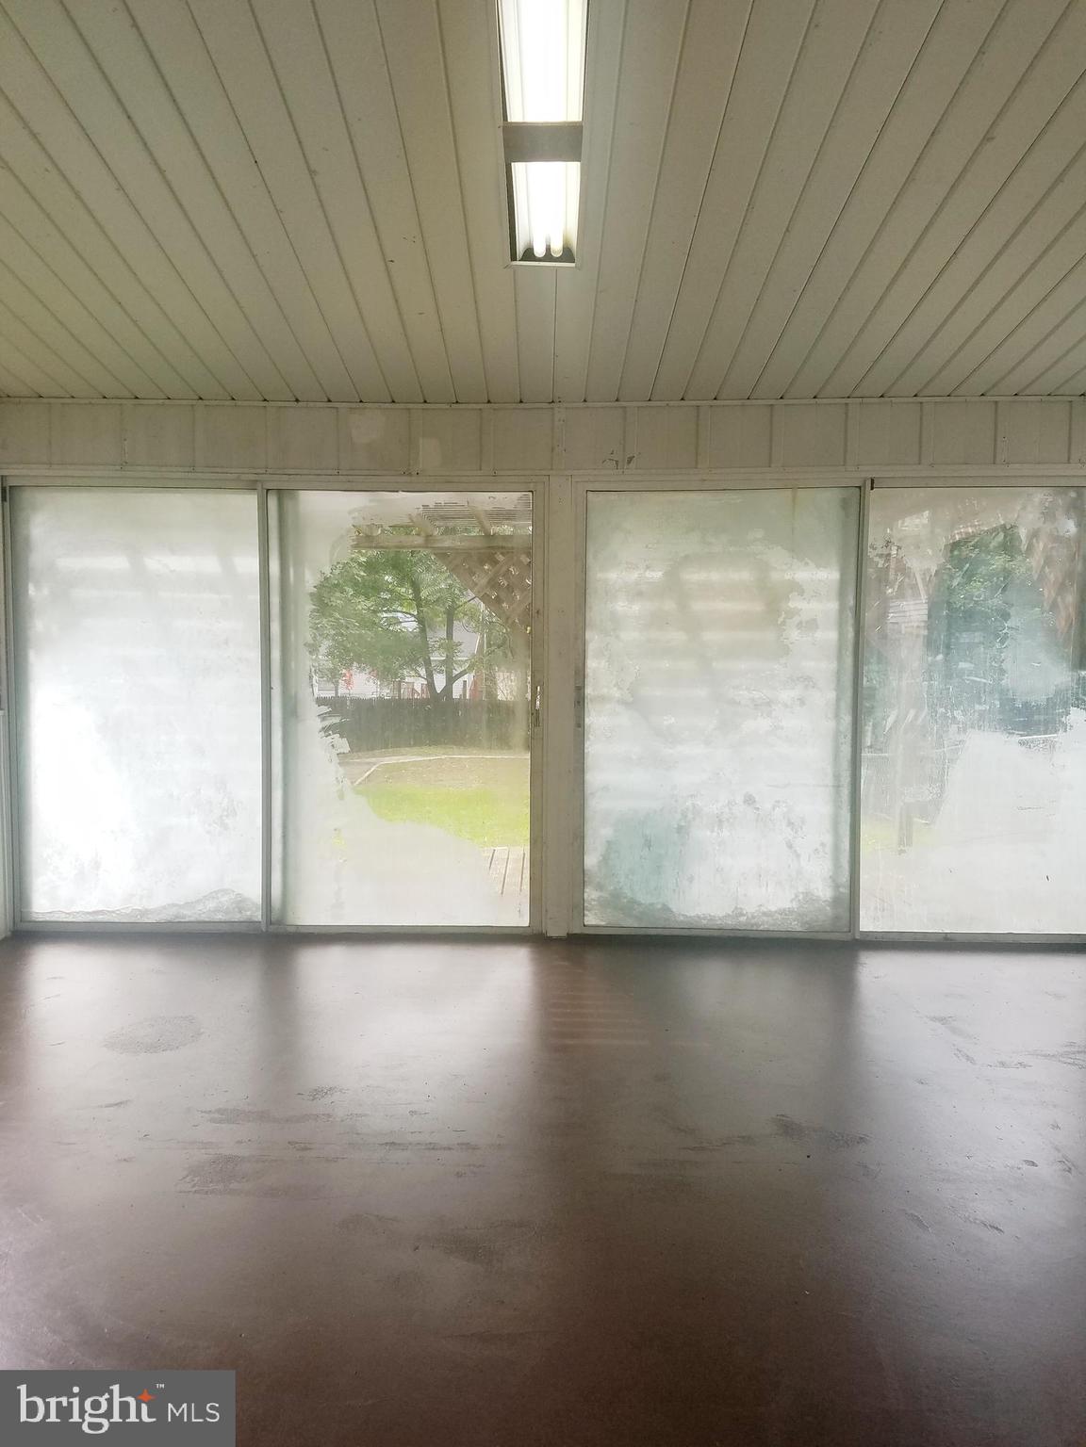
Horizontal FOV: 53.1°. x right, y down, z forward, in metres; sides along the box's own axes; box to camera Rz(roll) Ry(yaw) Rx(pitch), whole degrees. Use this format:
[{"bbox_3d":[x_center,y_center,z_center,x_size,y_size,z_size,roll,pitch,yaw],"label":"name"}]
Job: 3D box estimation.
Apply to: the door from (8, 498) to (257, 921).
[{"bbox_3d":[-1.802,-0.073,4.820,1.100,1.930,0.050,0,3,2],"label":"door"}]

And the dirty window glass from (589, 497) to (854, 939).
[{"bbox_3d":[0.774,-0.054,4.740,1.190,1.930,0.050,0,3,2],"label":"dirty window glass"}]

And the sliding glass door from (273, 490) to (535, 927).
[{"bbox_3d":[-0.612,-0.055,4.780,1.150,1.930,0.050,0,3,2],"label":"sliding glass door"}]

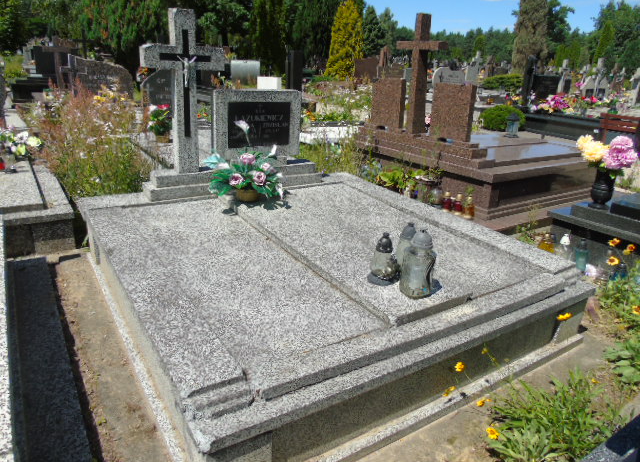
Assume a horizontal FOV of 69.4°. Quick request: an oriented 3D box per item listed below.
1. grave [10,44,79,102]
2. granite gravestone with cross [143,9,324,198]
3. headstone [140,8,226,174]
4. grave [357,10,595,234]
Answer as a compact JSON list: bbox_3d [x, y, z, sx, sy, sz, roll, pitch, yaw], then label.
[{"bbox_3d":[-5.984,-3.483,10.195,1.350,1.060,1.900,-7,23,-25],"label":"grave"},{"bbox_3d":[-0.587,-0.911,3.369,1.400,1.210,0.280,-10,25,-32],"label":"granite gravestone with cross"},{"bbox_3d":[-0.922,-0.939,3.180,0.530,1.065,0.150,-10,25,-32],"label":"headstone"},{"bbox_3d":[1.850,-1.361,5.091,2.200,1.770,2.000,-12,26,-35],"label":"grave"}]

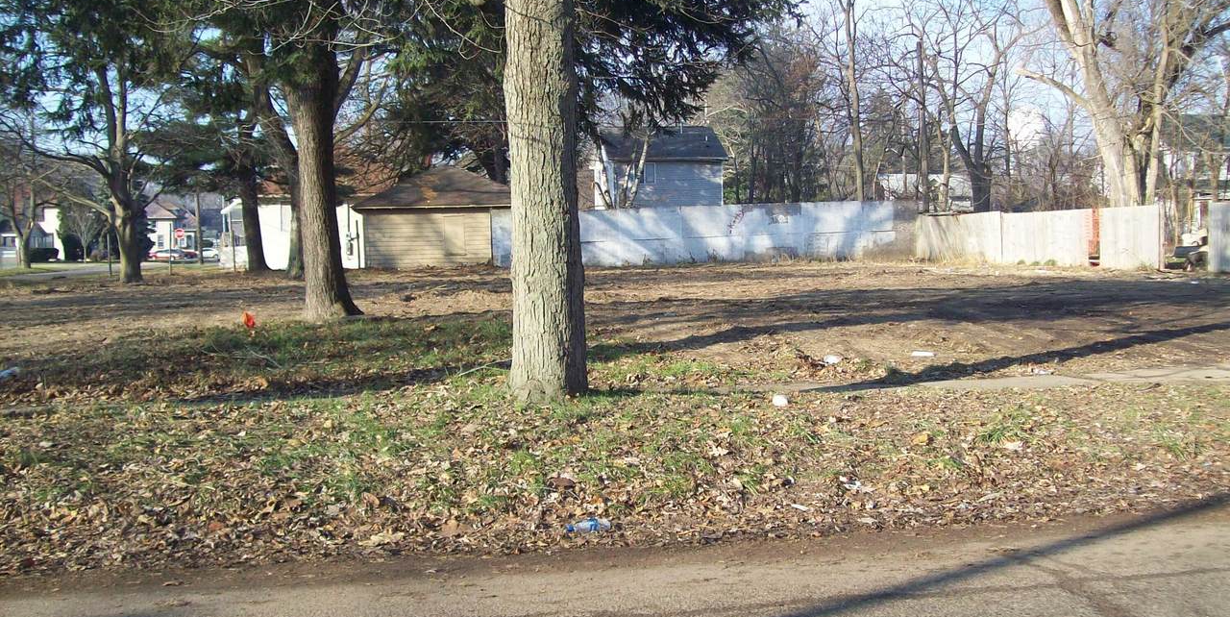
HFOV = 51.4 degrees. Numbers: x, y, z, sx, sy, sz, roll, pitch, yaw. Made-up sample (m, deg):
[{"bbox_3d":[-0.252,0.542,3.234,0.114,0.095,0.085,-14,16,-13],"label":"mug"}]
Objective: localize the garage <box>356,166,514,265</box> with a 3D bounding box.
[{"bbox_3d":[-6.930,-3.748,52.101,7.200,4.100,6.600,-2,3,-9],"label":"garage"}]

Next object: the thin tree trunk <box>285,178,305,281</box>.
[{"bbox_3d":[-10.329,-2.571,41.477,0.620,3.304,0.580,-1,3,0],"label":"thin tree trunk"}]

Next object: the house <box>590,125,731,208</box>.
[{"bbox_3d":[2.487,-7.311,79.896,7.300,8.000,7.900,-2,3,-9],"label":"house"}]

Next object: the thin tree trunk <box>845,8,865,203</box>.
[{"bbox_3d":[10.844,-8.075,57.741,0.650,11.502,0.500,-1,3,0],"label":"thin tree trunk"}]

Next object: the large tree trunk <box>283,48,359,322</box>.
[{"bbox_3d":[-4.685,-1.999,20.547,0.920,4.403,0.800,-1,3,0],"label":"large tree trunk"}]

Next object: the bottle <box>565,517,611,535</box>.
[{"bbox_3d":[-0.119,0.978,5.750,0.205,0.062,0.065,-2,3,-14],"label":"bottle"}]

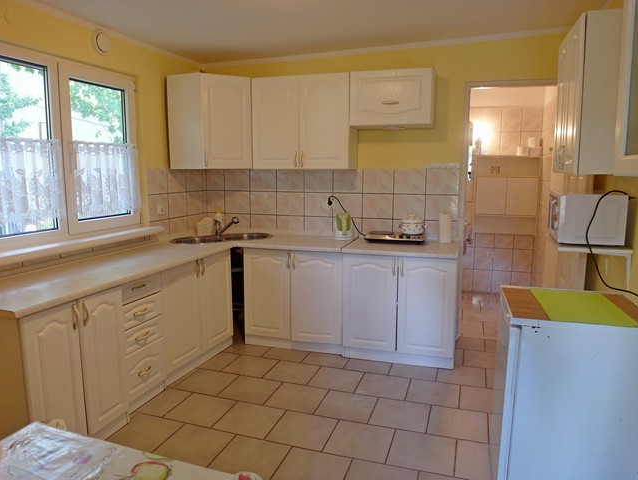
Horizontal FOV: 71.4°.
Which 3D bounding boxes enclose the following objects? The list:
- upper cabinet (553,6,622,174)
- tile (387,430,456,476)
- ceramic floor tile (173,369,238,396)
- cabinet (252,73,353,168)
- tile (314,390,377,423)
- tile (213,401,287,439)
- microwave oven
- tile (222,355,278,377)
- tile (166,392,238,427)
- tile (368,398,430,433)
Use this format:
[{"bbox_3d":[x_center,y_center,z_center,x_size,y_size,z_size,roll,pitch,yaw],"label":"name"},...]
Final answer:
[{"bbox_3d":[1.522,-0.745,2.389,0.322,0.763,0.626,3,9,17],"label":"upper cabinet"},{"bbox_3d":[0.522,1.069,2.232,0.317,0.010,0.317,3,9,18],"label":"tile"},{"bbox_3d":[-0.744,0.957,2.979,0.317,0.010,0.317,3,9,18],"label":"ceramic floor tile"},{"bbox_3d":[-0.105,-0.941,3.646,0.802,0.720,0.338,3,9,17],"label":"cabinet"},{"bbox_3d":[0.172,1.004,2.671,0.317,0.010,0.317,3,9,18],"label":"tile"},{"bbox_3d":[-0.375,0.992,2.443,0.308,0.012,0.308,3,9,18],"label":"tile"},{"bbox_3d":[1.648,-0.145,2.753,0.328,0.276,0.473,3,9,21],"label":"microwave oven"},{"bbox_3d":[-0.493,0.921,3.227,0.317,0.010,0.317,3,9,18],"label":"tile"},{"bbox_3d":[-0.692,1.008,2.628,0.317,0.010,0.317,3,9,18],"label":"tile"},{"bbox_3d":[0.470,1.004,2.543,0.315,0.010,0.315,3,9,19],"label":"tile"}]

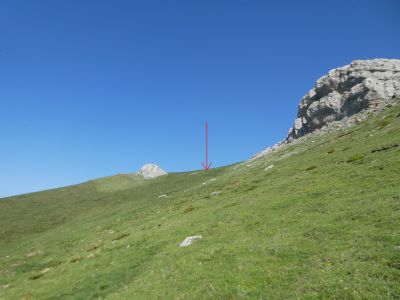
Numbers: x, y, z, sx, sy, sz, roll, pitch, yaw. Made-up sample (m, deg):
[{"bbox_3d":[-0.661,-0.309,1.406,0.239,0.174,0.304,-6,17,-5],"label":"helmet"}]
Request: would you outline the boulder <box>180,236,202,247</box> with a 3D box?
[{"bbox_3d":[-0.199,2.152,6.500,0.500,0.200,0.360,0,-4,0],"label":"boulder"}]

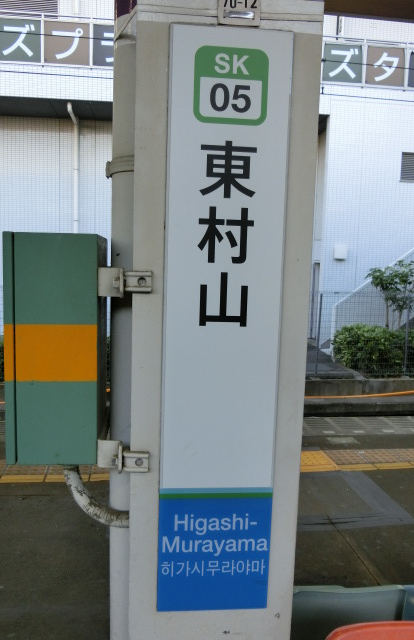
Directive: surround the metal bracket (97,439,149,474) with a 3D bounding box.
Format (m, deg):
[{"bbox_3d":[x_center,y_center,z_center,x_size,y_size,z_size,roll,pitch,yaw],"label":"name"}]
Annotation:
[{"bbox_3d":[-0.144,0.238,0.932,0.089,0.052,0.038,1,7,-5],"label":"metal bracket"}]

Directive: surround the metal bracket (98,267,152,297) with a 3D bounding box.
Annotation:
[{"bbox_3d":[-0.137,-0.061,0.897,0.090,0.049,0.038,1,7,-5],"label":"metal bracket"}]

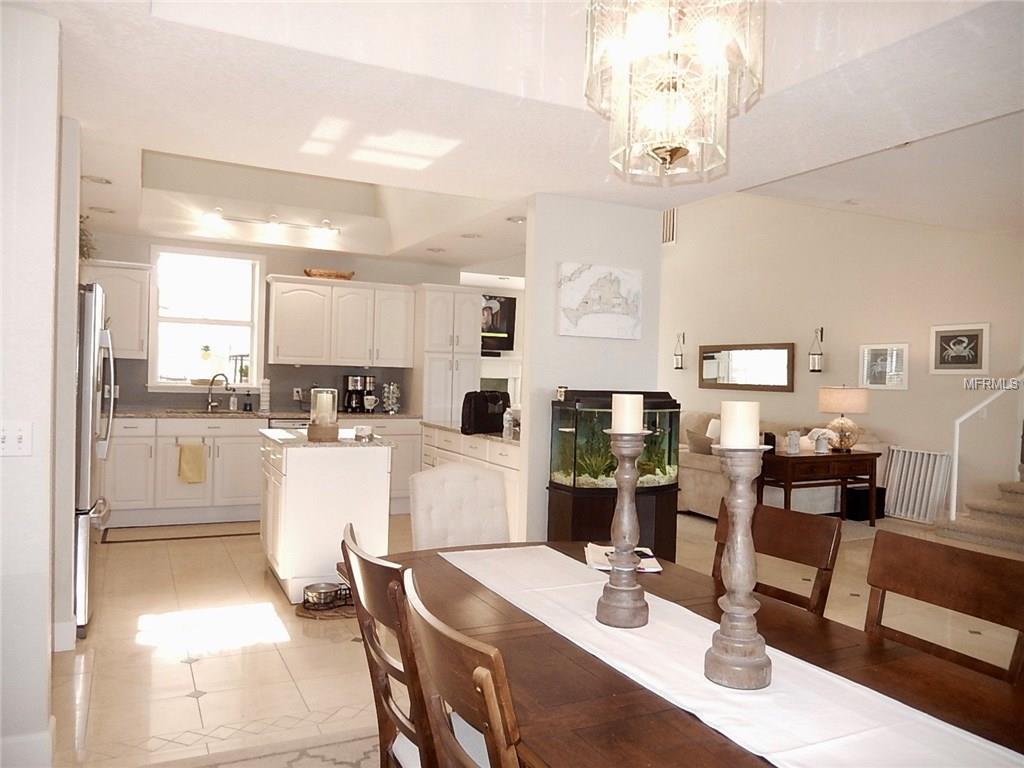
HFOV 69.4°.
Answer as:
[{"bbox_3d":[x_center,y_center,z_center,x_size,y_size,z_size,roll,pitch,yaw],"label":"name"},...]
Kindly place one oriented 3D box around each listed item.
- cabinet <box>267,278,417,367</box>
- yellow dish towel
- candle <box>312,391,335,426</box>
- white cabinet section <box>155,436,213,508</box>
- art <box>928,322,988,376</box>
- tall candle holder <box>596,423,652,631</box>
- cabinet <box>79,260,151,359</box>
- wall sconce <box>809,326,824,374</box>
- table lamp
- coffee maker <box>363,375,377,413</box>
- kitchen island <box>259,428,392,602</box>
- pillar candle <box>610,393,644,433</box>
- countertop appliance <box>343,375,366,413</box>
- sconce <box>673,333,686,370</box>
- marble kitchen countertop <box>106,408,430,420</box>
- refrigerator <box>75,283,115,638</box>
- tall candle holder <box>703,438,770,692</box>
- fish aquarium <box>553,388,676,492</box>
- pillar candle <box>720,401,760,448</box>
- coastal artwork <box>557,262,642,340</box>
[{"bbox_3d":[-1.686,-0.584,7.321,1.410,0.812,0.340,1,1,-26],"label":"cabinet"},{"bbox_3d":[-2.701,0.667,6.260,0.214,0.369,0.050,1,1,-26],"label":"yellow dish towel"},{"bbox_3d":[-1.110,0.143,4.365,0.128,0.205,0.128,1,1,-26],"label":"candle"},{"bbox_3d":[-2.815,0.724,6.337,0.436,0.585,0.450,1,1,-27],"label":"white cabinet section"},{"bbox_3d":[4.343,-0.336,7.215,0.030,0.478,0.582,1,1,-26],"label":"art"},{"bbox_3d":[0.277,0.345,1.805,0.126,0.463,0.126,2,1,0],"label":"tall candle holder"},{"bbox_3d":[-3.445,-0.625,6.406,0.570,0.810,0.340,1,1,-26],"label":"cabinet"},{"bbox_3d":[3.516,-0.392,8.535,0.190,0.531,0.160,1,1,-26],"label":"wall sconce"},{"bbox_3d":[3.253,0.347,7.264,0.428,0.641,0.428,1,1,-26],"label":"table lamp"},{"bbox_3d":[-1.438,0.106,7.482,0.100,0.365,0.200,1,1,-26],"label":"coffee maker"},{"bbox_3d":[-1.252,0.803,4.837,0.675,0.925,1.070,1,1,-26],"label":"kitchen island"},{"bbox_3d":[0.285,0.071,1.803,0.076,0.092,0.076,2,1,0],"label":"pillar candle"},{"bbox_3d":[-1.582,0.101,7.411,0.185,0.374,0.220,1,1,-26],"label":"countertop appliance"},{"bbox_3d":[2.464,-0.477,10.847,0.180,0.550,0.130,1,1,-26],"label":"sconce"},{"bbox_3d":[-2.283,0.290,6.883,2.830,0.035,0.635,1,1,-26],"label":"marble kitchen countertop"},{"bbox_3d":[-2.561,0.358,3.910,0.785,1.760,0.910,1,1,-26],"label":"refrigerator"},{"bbox_3d":[0.454,0.354,1.472,0.125,0.465,0.125,1,1,-26],"label":"tall candle holder"},{"bbox_3d":[0.684,0.342,4.640,0.772,0.584,0.400,1,1,-26],"label":"fish aquarium"},{"bbox_3d":[0.452,0.078,1.464,0.074,0.093,0.074,1,1,-26],"label":"pillar candle"},{"bbox_3d":[0.567,-0.534,4.822,0.636,0.467,0.035,1,1,-26],"label":"coastal artwork"}]

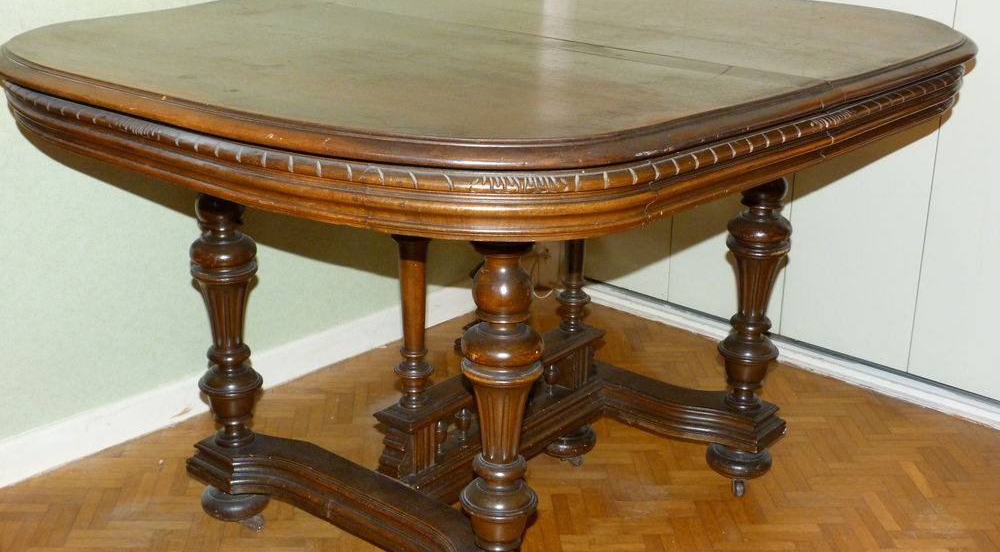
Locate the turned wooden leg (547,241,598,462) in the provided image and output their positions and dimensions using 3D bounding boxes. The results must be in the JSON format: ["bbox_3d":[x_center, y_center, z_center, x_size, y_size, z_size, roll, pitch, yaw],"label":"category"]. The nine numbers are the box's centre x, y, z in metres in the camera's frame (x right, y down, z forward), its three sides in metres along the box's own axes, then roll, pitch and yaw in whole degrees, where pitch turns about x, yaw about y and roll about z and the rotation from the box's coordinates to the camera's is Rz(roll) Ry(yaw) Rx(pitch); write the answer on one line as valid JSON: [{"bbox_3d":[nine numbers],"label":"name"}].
[{"bbox_3d":[0.113,0.080,1.936,0.097,0.485,0.097,1,20,0],"label":"turned wooden leg"}]

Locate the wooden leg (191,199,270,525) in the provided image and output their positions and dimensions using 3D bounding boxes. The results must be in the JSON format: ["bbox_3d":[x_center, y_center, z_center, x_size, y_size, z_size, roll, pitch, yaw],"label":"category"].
[{"bbox_3d":[-0.374,0.115,1.720,0.099,0.546,0.099,16,25,36],"label":"wooden leg"}]

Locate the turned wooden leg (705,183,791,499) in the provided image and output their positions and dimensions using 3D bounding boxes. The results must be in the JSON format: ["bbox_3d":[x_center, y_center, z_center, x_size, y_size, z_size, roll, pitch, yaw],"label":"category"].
[{"bbox_3d":[0.377,0.081,1.868,0.099,0.555,0.099,16,25,36],"label":"turned wooden leg"}]

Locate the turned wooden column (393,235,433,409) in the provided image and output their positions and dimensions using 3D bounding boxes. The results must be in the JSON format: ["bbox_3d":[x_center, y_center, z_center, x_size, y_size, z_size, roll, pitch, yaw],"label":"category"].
[{"bbox_3d":[-0.113,0.057,1.629,0.056,0.261,0.056,1,20,0],"label":"turned wooden column"}]

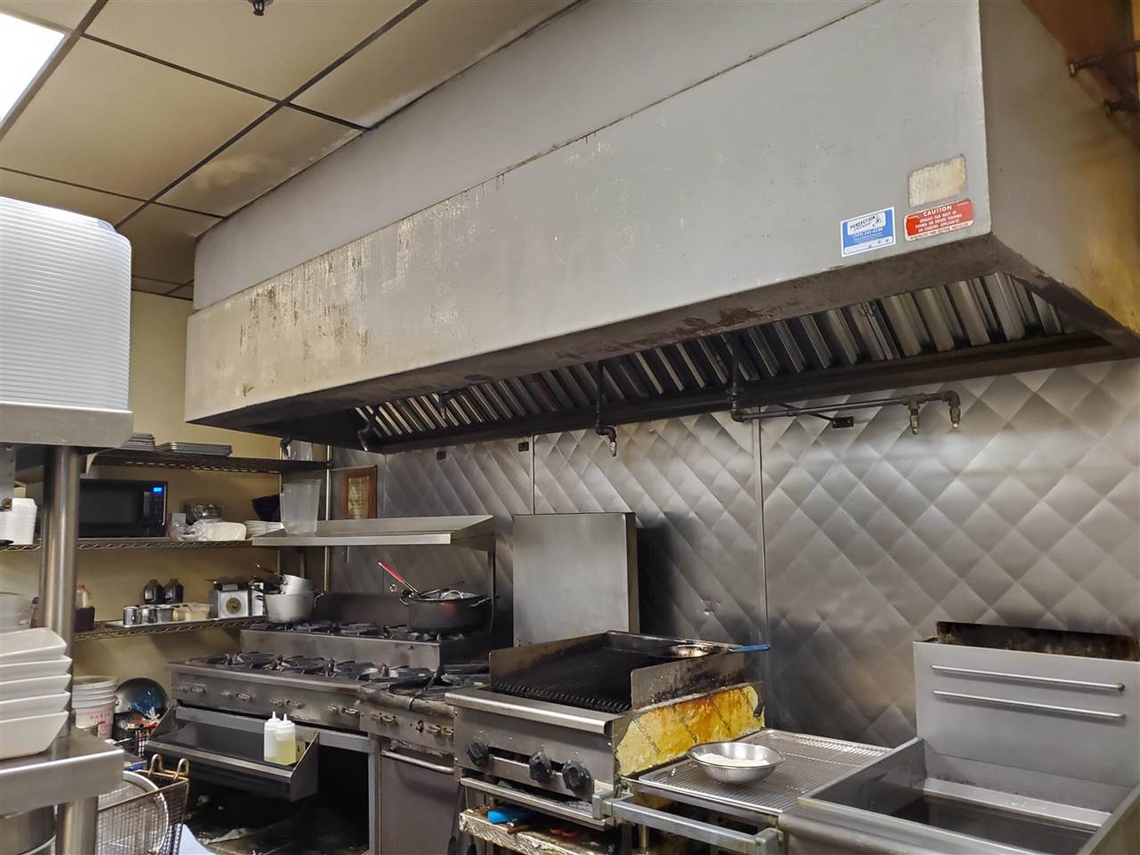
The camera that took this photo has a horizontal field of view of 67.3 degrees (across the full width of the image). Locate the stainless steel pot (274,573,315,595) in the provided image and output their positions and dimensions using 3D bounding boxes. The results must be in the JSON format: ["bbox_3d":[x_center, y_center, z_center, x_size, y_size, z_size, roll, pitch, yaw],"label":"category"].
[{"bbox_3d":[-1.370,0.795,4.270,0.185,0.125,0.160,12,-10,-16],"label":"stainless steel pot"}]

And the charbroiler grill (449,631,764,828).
[{"bbox_3d":[0.104,0.796,2.393,0.615,0.345,0.670,-7,-9,44],"label":"charbroiler grill"}]

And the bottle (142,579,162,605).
[{"bbox_3d":[-2.341,0.955,4.805,0.105,0.205,0.115,-7,-9,44],"label":"bottle"}]

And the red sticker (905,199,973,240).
[{"bbox_3d":[0.709,-0.399,1.643,0.127,0.054,0.002,-7,-9,43],"label":"red sticker"}]

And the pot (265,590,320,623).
[{"bbox_3d":[-1.263,0.813,3.880,0.240,0.140,0.240,-1,-6,0],"label":"pot"}]

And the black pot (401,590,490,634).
[{"bbox_3d":[-0.504,0.757,3.500,0.360,0.140,0.310,-1,-6,0],"label":"black pot"}]

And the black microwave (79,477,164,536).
[{"bbox_3d":[-2.453,0.437,4.510,0.375,0.295,0.495,-7,-9,44],"label":"black microwave"}]

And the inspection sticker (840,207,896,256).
[{"bbox_3d":[0.607,-0.397,1.742,0.115,0.077,0.002,-7,-9,43],"label":"inspection sticker"}]

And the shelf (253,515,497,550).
[{"bbox_3d":[-0.890,0.462,3.726,1.220,0.115,0.270,-5,-7,34],"label":"shelf"}]

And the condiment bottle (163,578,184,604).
[{"bbox_3d":[-2.249,0.965,4.863,0.110,0.205,0.110,3,-8,-33],"label":"condiment bottle"}]

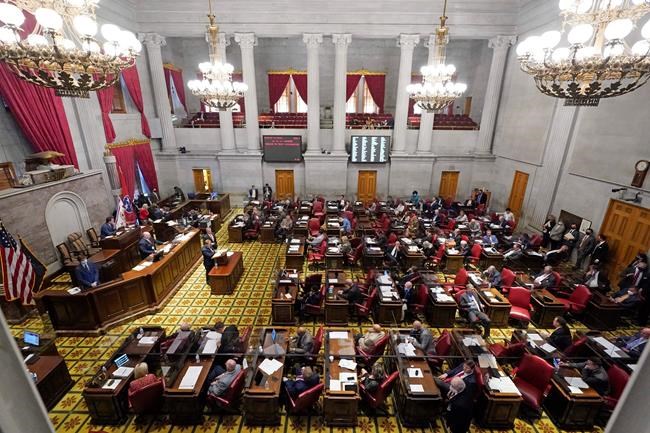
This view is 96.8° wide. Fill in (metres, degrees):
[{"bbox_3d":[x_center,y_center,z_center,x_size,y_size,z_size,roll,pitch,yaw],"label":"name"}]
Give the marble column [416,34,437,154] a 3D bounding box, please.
[{"bbox_3d":[6.460,-7.258,17.606,1.200,6.680,1.200,1,19,1],"label":"marble column"}]

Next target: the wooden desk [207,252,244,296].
[{"bbox_3d":[-3.602,2.034,10.706,0.680,0.750,1.800,1,19,0],"label":"wooden desk"}]

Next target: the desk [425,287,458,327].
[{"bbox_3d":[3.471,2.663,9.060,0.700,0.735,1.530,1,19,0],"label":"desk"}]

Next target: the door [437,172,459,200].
[{"bbox_3d":[8.577,-1.869,20.026,1.160,2.504,0.120,0,18,0],"label":"door"}]

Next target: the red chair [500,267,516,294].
[{"bbox_3d":[5.908,2.317,9.813,0.690,1.080,0.670,-3,19,-9],"label":"red chair"}]

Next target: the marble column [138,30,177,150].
[{"bbox_3d":[-10.484,-7.684,18.447,1.050,6.850,1.000,0,18,1],"label":"marble column"}]

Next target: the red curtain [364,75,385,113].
[{"bbox_3d":[3.489,-8.514,20.586,1.500,2.750,0.250,0,19,-1],"label":"red curtain"}]

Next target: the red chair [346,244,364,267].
[{"bbox_3d":[1.228,1.617,11.878,0.690,1.080,0.670,9,20,25],"label":"red chair"}]

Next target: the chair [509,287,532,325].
[{"bbox_3d":[5.711,2.745,8.504,0.630,0.950,0.680,11,22,27],"label":"chair"}]

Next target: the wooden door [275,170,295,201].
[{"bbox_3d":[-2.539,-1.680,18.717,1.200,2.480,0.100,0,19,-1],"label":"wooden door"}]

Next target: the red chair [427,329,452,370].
[{"bbox_3d":[2.550,3.234,6.776,0.670,1.060,0.630,-1,19,-5],"label":"red chair"}]

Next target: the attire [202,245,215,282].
[{"bbox_3d":[-4.168,1.747,10.430,0.360,1.420,0.480,7,20,19],"label":"attire"}]

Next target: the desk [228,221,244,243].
[{"bbox_3d":[-4.338,0.753,14.378,0.660,0.800,0.930,1,19,1],"label":"desk"}]

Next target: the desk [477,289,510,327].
[{"bbox_3d":[5.001,2.729,8.719,0.660,0.800,0.930,1,19,1],"label":"desk"}]

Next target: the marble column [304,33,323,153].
[{"bbox_3d":[-0.721,-7.537,18.368,1.250,6.822,1.200,0,18,0],"label":"marble column"}]

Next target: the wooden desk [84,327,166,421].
[{"bbox_3d":[-4.443,3.511,6.638,0.690,0.750,1.900,0,18,1],"label":"wooden desk"}]

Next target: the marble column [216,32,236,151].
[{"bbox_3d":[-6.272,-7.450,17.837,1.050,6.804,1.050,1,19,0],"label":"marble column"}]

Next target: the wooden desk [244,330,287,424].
[{"bbox_3d":[-1.177,3.465,6.428,0.680,0.800,1.820,1,19,1],"label":"wooden desk"}]

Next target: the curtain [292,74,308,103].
[{"bbox_3d":[-1.829,-9.669,22.388,1.455,2.355,0.220,0,18,0],"label":"curtain"}]

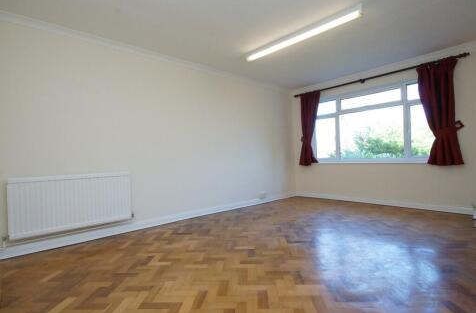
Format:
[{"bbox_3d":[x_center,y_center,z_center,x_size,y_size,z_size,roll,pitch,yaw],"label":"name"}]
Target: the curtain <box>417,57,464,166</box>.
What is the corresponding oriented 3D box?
[{"bbox_3d":[3.057,-0.643,3.213,0.469,1.565,0.140,-2,-1,43],"label":"curtain"}]

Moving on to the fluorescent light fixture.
[{"bbox_3d":[0.741,-1.526,2.747,1.518,0.105,0.085,-2,-1,43],"label":"fluorescent light fixture"}]

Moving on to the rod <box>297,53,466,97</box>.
[{"bbox_3d":[2.291,-1.404,3.904,2.700,0.058,0.080,-2,-1,43],"label":"rod"}]

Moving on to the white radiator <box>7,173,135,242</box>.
[{"bbox_3d":[-1.847,0.524,2.444,1.097,0.598,0.110,-2,-1,-37],"label":"white radiator"}]

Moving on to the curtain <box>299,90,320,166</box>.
[{"bbox_3d":[1.562,-0.580,4.591,0.421,1.575,0.130,-2,-1,43],"label":"curtain"}]

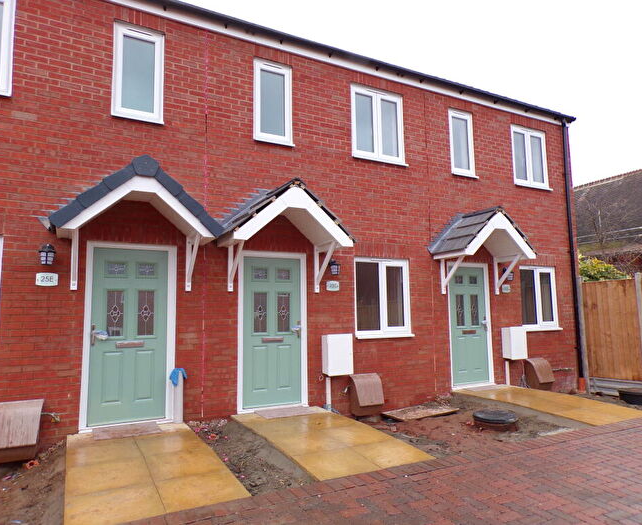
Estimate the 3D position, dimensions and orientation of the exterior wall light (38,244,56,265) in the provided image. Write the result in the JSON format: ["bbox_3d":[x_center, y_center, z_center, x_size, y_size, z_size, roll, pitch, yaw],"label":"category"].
[{"bbox_3d":[-2.928,-0.080,5.177,0.165,0.225,0.120,3,-7,-29],"label":"exterior wall light"}]

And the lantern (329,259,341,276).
[{"bbox_3d":[0.217,0.069,6.936,0.165,0.225,0.120,3,-7,-29],"label":"lantern"}]

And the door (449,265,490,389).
[{"bbox_3d":[2.498,1.058,8.203,0.830,1.950,0.070,3,-7,-29],"label":"door"}]

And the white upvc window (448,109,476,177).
[{"bbox_3d":[2.483,-2.093,8.559,0.580,1.170,0.080,3,-7,-29],"label":"white upvc window"}]

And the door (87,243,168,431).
[{"bbox_3d":[-2.195,0.828,5.579,0.830,1.960,0.070,3,-7,-29],"label":"door"}]

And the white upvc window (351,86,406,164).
[{"bbox_3d":[0.898,-2.159,7.672,1.010,1.170,0.080,3,-7,-29],"label":"white upvc window"}]

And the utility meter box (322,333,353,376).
[{"bbox_3d":[0.237,1.289,6.765,0.405,0.550,0.190,3,-7,-29],"label":"utility meter box"}]

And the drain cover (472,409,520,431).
[{"bbox_3d":[2.215,1.942,6.010,0.620,0.110,0.620,3,-7,-29],"label":"drain cover"}]

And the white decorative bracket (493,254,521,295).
[{"bbox_3d":[3.235,0.206,8.356,0.070,0.680,0.530,3,-7,-29],"label":"white decorative bracket"}]

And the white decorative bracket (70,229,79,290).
[{"bbox_3d":[-2.595,-0.065,5.155,0.070,0.680,0.530,3,-7,-29],"label":"white decorative bracket"}]

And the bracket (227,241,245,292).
[{"bbox_3d":[-1.043,0.026,6.020,0.070,0.650,0.480,3,-7,-29],"label":"bracket"}]

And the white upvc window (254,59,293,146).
[{"bbox_3d":[-0.667,-2.247,6.815,0.584,1.169,0.100,3,-7,-29],"label":"white upvc window"}]

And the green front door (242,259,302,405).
[{"bbox_3d":[-0.645,0.912,6.478,0.833,1.950,0.070,3,-7,-29],"label":"green front door"}]

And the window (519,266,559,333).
[{"bbox_3d":[4.114,0.688,9.120,1.023,1.202,0.100,3,-7,-29],"label":"window"}]

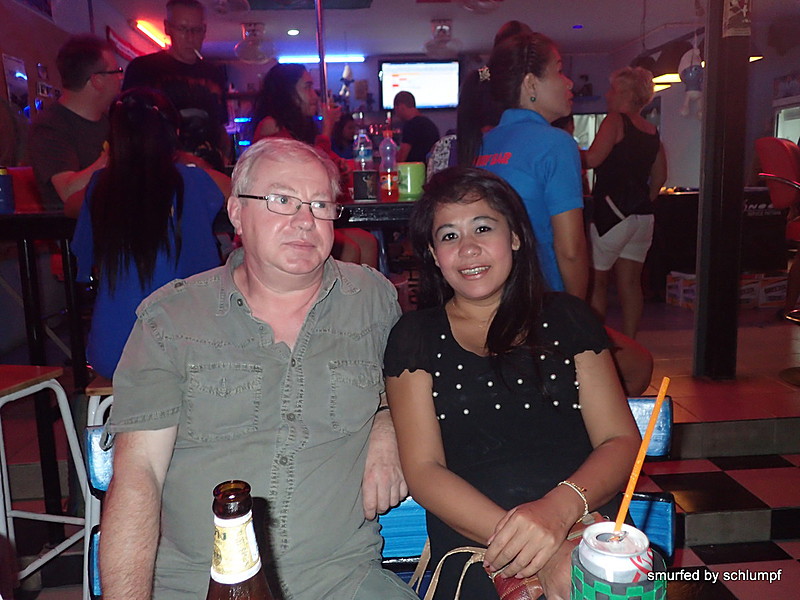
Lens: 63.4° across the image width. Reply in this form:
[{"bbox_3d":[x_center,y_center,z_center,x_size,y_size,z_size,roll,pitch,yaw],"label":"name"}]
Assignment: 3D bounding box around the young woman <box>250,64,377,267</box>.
[{"bbox_3d":[-0.349,-0.373,2.773,0.580,1.250,0.420,0,10,18],"label":"young woman"}]

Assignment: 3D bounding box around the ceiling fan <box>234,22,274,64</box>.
[{"bbox_3d":[-1.462,-2.571,6.500,0.410,0.430,0.410,-3,10,0],"label":"ceiling fan"}]

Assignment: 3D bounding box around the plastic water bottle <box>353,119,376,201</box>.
[{"bbox_3d":[-0.121,-0.468,2.200,0.070,0.250,0.070,-3,10,0],"label":"plastic water bottle"}]

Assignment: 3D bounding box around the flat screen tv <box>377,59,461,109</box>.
[{"bbox_3d":[0.250,-2.691,8.100,1.020,0.610,0.090,-4,10,-5],"label":"flat screen tv"}]

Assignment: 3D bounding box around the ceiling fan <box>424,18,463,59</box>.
[{"bbox_3d":[0.454,-2.717,6.750,0.410,0.420,0.410,-3,10,0],"label":"ceiling fan"}]

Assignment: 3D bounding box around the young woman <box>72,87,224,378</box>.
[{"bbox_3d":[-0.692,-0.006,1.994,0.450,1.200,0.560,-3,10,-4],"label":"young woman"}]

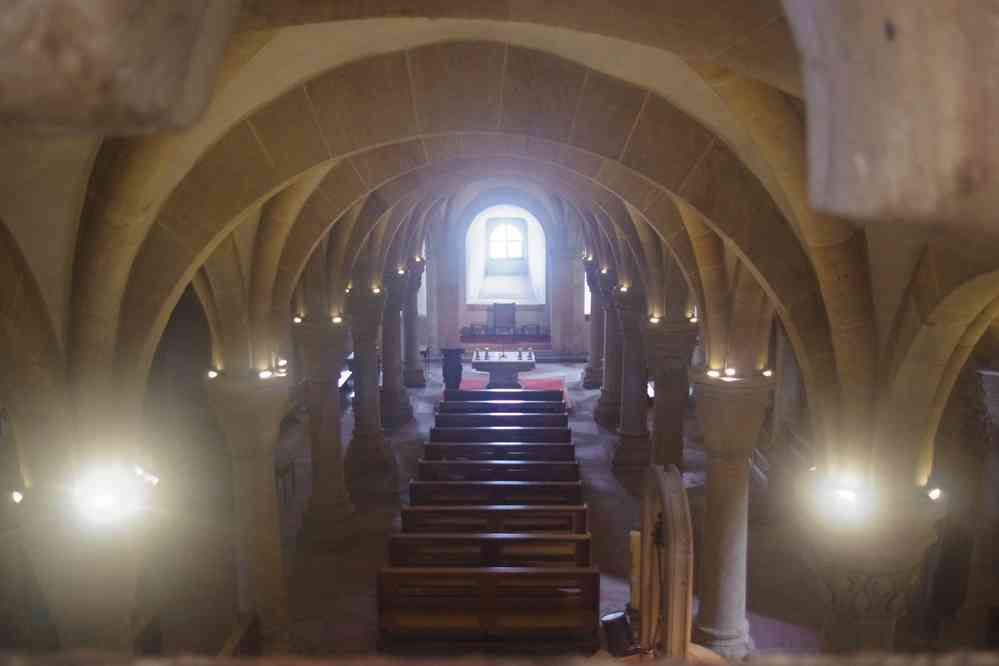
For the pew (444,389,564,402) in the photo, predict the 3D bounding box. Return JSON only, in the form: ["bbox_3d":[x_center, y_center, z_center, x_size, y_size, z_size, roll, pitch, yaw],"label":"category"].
[{"bbox_3d":[0.093,1.597,17.049,2.400,1.000,0.580,0,10,1],"label":"pew"}]

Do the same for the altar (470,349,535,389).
[{"bbox_3d":[0.126,0.995,20.992,1.548,0.920,1.150,0,10,1],"label":"altar"}]

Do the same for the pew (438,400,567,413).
[{"bbox_3d":[0.072,1.751,16.183,2.400,1.000,0.580,0,10,1],"label":"pew"}]

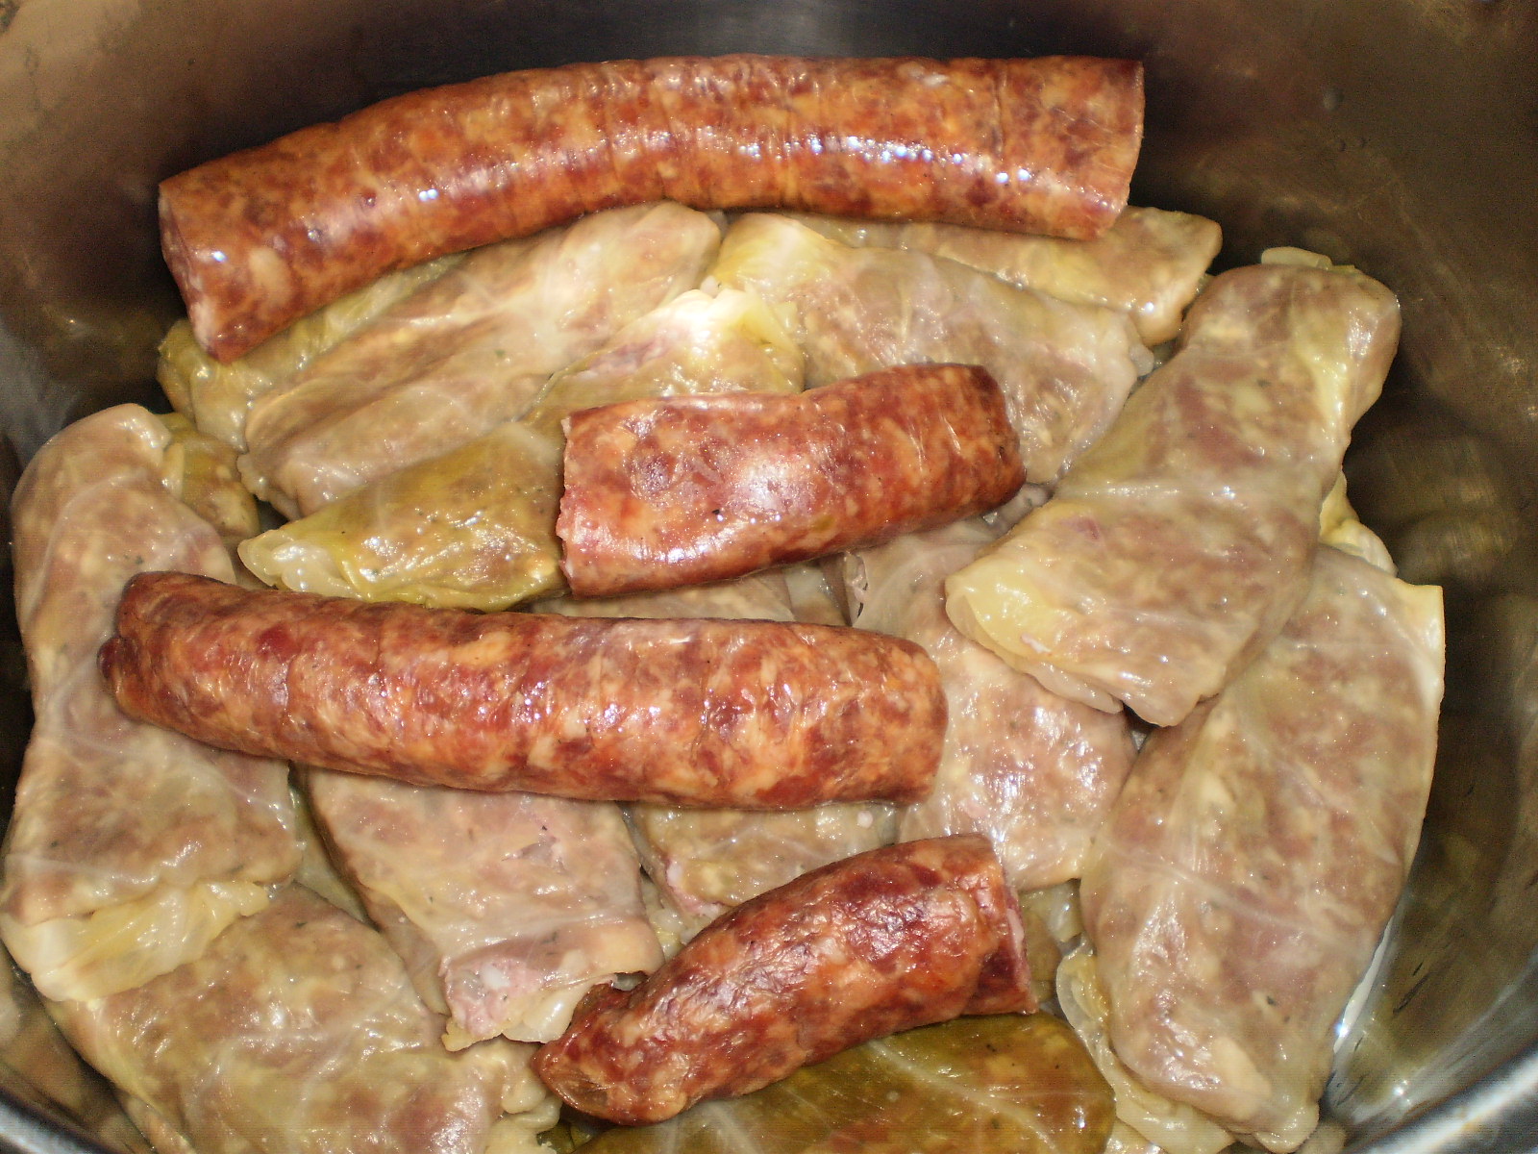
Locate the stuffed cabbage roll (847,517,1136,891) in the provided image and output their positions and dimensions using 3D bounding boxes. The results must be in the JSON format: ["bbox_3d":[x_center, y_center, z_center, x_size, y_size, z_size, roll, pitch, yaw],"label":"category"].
[{"bbox_3d":[0.039,0.022,0.301,0.050,0.037,0.074,-15,66,-7],"label":"stuffed cabbage roll"}]

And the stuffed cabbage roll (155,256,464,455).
[{"bbox_3d":[-0.090,-0.055,0.338,0.075,0.035,0.042,-29,68,-13],"label":"stuffed cabbage roll"}]

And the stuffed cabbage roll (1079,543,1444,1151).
[{"bbox_3d":[0.091,0.045,0.288,0.052,0.040,0.104,17,66,8],"label":"stuffed cabbage roll"}]

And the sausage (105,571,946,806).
[{"bbox_3d":[-0.042,0.020,0.279,0.145,0.038,0.036,3,65,1],"label":"sausage"}]

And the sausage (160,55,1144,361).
[{"bbox_3d":[-0.021,-0.078,0.312,0.185,0.035,0.049,-8,65,-4],"label":"sausage"}]

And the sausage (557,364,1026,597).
[{"bbox_3d":[0.005,-0.019,0.293,0.085,0.033,0.035,-9,65,-4],"label":"sausage"}]

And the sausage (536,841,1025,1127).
[{"bbox_3d":[0.003,0.069,0.271,0.085,0.030,0.034,-16,66,-7],"label":"sausage"}]

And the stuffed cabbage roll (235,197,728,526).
[{"bbox_3d":[-0.055,-0.048,0.322,0.100,0.036,0.043,-29,68,-13],"label":"stuffed cabbage roll"}]

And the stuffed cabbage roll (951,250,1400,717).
[{"bbox_3d":[0.082,-0.022,0.302,0.050,0.036,0.098,33,69,14],"label":"stuffed cabbage roll"}]

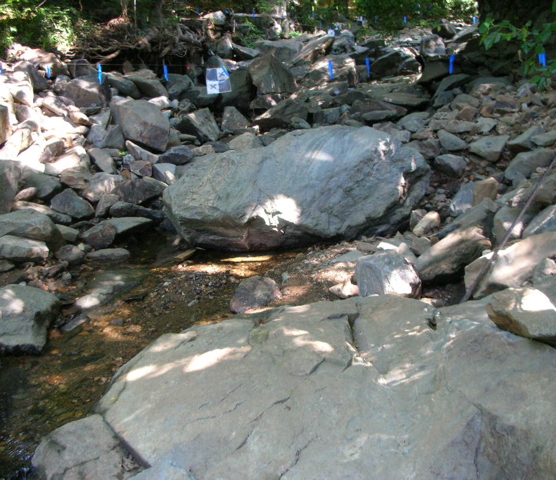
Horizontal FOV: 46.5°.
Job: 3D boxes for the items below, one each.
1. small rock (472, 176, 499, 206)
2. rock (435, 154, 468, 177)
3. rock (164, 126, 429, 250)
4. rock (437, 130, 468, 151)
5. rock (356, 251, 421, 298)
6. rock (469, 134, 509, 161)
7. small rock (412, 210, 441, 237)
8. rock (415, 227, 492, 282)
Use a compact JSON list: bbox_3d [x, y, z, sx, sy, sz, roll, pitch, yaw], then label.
[{"bbox_3d":[1.379,-0.319,4.300,0.155,0.170,0.130,-2,20,0],"label":"small rock"},{"bbox_3d":[1.300,-0.555,4.850,0.230,0.130,0.190,-2,20,0],"label":"rock"},{"bbox_3d":[0.146,-0.452,5.400,2.178,0.901,1.150,-3,20,-8],"label":"rock"},{"bbox_3d":[1.832,-1.046,6.800,0.321,0.189,0.250,4,20,11],"label":"rock"},{"bbox_3d":[0.665,0.208,3.950,0.373,0.243,0.300,-4,20,-11],"label":"rock"},{"bbox_3d":[2.112,-0.930,6.500,0.349,0.236,0.300,-3,20,-9],"label":"rock"},{"bbox_3d":[0.918,-0.102,4.000,0.155,0.125,0.120,-2,20,0],"label":"small rock"},{"bbox_3d":[0.949,0.084,3.520,0.420,0.190,0.200,-17,25,-35],"label":"rock"}]

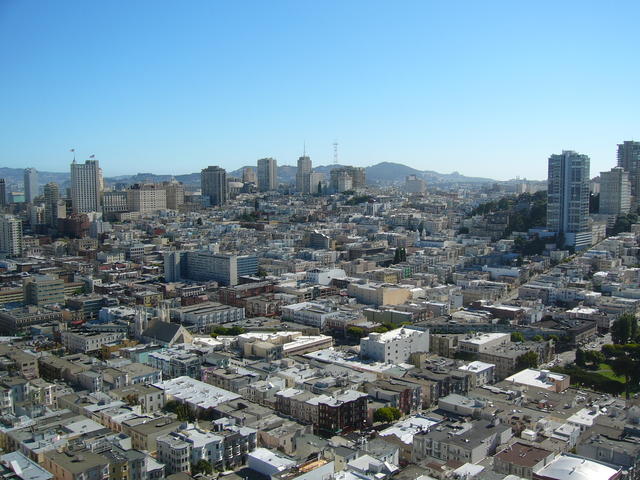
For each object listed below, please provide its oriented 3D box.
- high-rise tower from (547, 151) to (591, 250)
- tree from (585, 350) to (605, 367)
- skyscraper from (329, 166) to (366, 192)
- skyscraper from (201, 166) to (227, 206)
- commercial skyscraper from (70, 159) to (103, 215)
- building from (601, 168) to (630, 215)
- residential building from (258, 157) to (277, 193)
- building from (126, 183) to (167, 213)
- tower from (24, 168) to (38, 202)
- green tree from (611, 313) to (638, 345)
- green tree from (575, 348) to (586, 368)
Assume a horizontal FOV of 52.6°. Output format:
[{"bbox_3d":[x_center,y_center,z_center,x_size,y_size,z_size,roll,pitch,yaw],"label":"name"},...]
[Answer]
[{"bbox_3d":[285.650,-45.490,746.150,36.000,110.000,38.000,5,7,44],"label":"high-rise tower"},{"bbox_3d":[168.690,73.080,397.280,12.000,10.000,11.000,2,6,23],"label":"tree"},{"bbox_3d":[55.480,-116.430,1301.010,51.200,56.630,54.530,5,7,44],"label":"skyscraper"},{"bbox_3d":[-194.250,-97.440,1185.810,42.730,69.290,28.100,5,7,44],"label":"skyscraper"},{"bbox_3d":[-397.410,-88.240,1097.460,25.920,92.660,40.700,5,7,44],"label":"commercial skyscraper"},{"bbox_3d":[360.690,-58.620,792.010,24.540,58.000,30.240,5,7,44],"label":"building"},{"bbox_3d":[-118.140,-141.200,1455.710,35.000,80.000,26.000,5,7,44],"label":"residential building"},{"bbox_3d":[-295.450,-72.080,1105.070,42.280,47.110,49.730,5,7,44],"label":"building"},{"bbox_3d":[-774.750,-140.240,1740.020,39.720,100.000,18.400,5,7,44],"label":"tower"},{"bbox_3d":[208.800,60.470,444.240,17.890,21.560,17.890,0,5,0],"label":"green tree"},{"bbox_3d":[156.000,70.600,387.010,7.190,11.560,7.190,0,5,0],"label":"green tree"}]

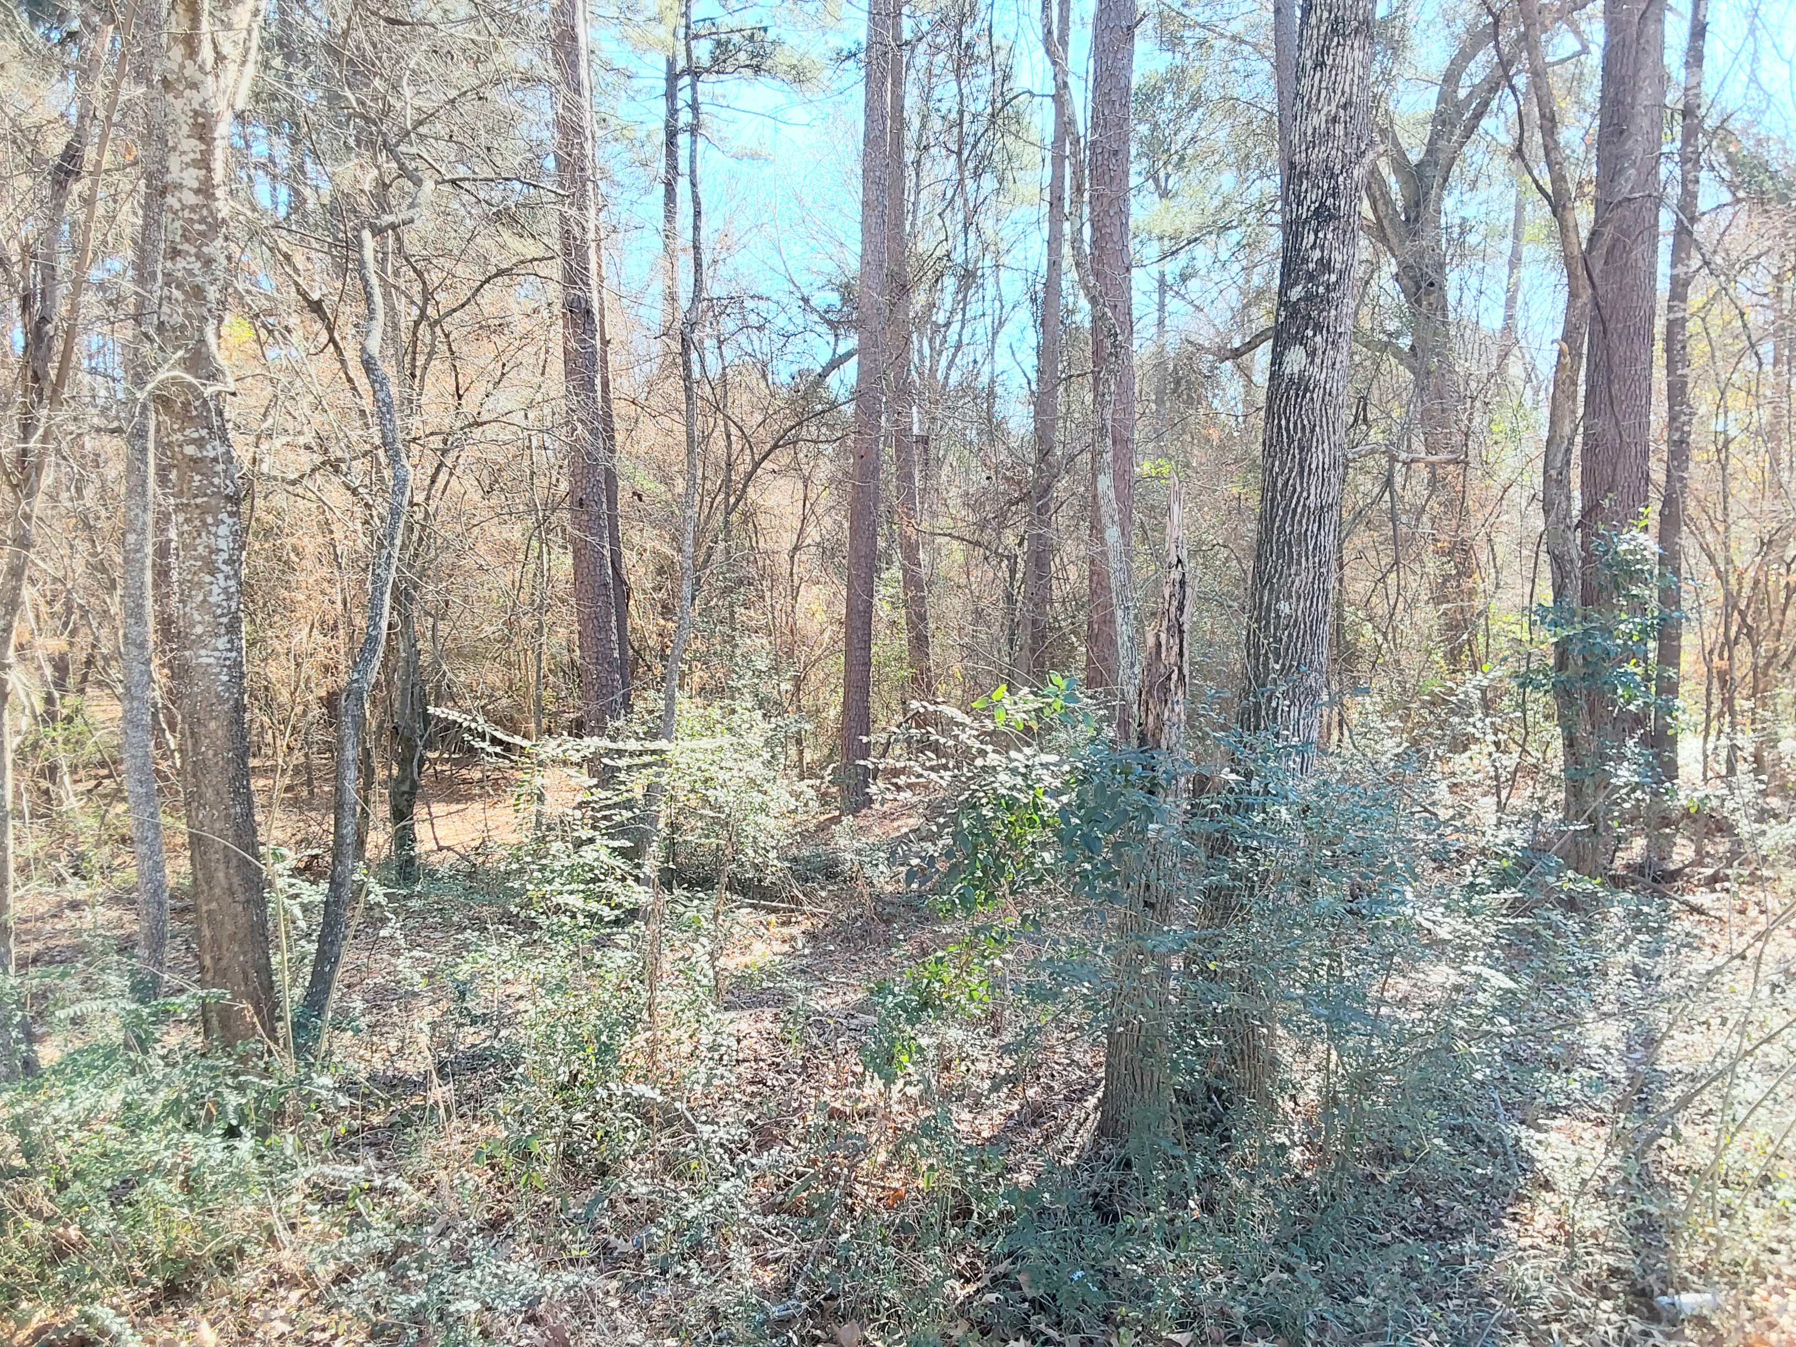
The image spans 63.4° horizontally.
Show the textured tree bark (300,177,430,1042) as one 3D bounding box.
[{"bbox_3d":[-1.789,-0.185,4.900,0.352,2.798,0.320,-1,6,-20],"label":"textured tree bark"}]

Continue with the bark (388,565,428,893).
[{"bbox_3d":[-2.534,0.270,7.500,0.173,1.637,0.170,-1,6,-19],"label":"bark"}]

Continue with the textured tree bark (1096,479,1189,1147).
[{"bbox_3d":[0.686,0.389,4.100,0.186,1.850,0.240,2,6,10],"label":"textured tree bark"}]

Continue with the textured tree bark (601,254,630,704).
[{"bbox_3d":[-2.329,-1.528,12.000,0.240,3.762,0.240,0,6,-11],"label":"textured tree bark"}]

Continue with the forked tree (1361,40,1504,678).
[{"bbox_3d":[5.131,-2.981,14.000,0.961,5.820,0.900,3,6,19],"label":"forked tree"}]

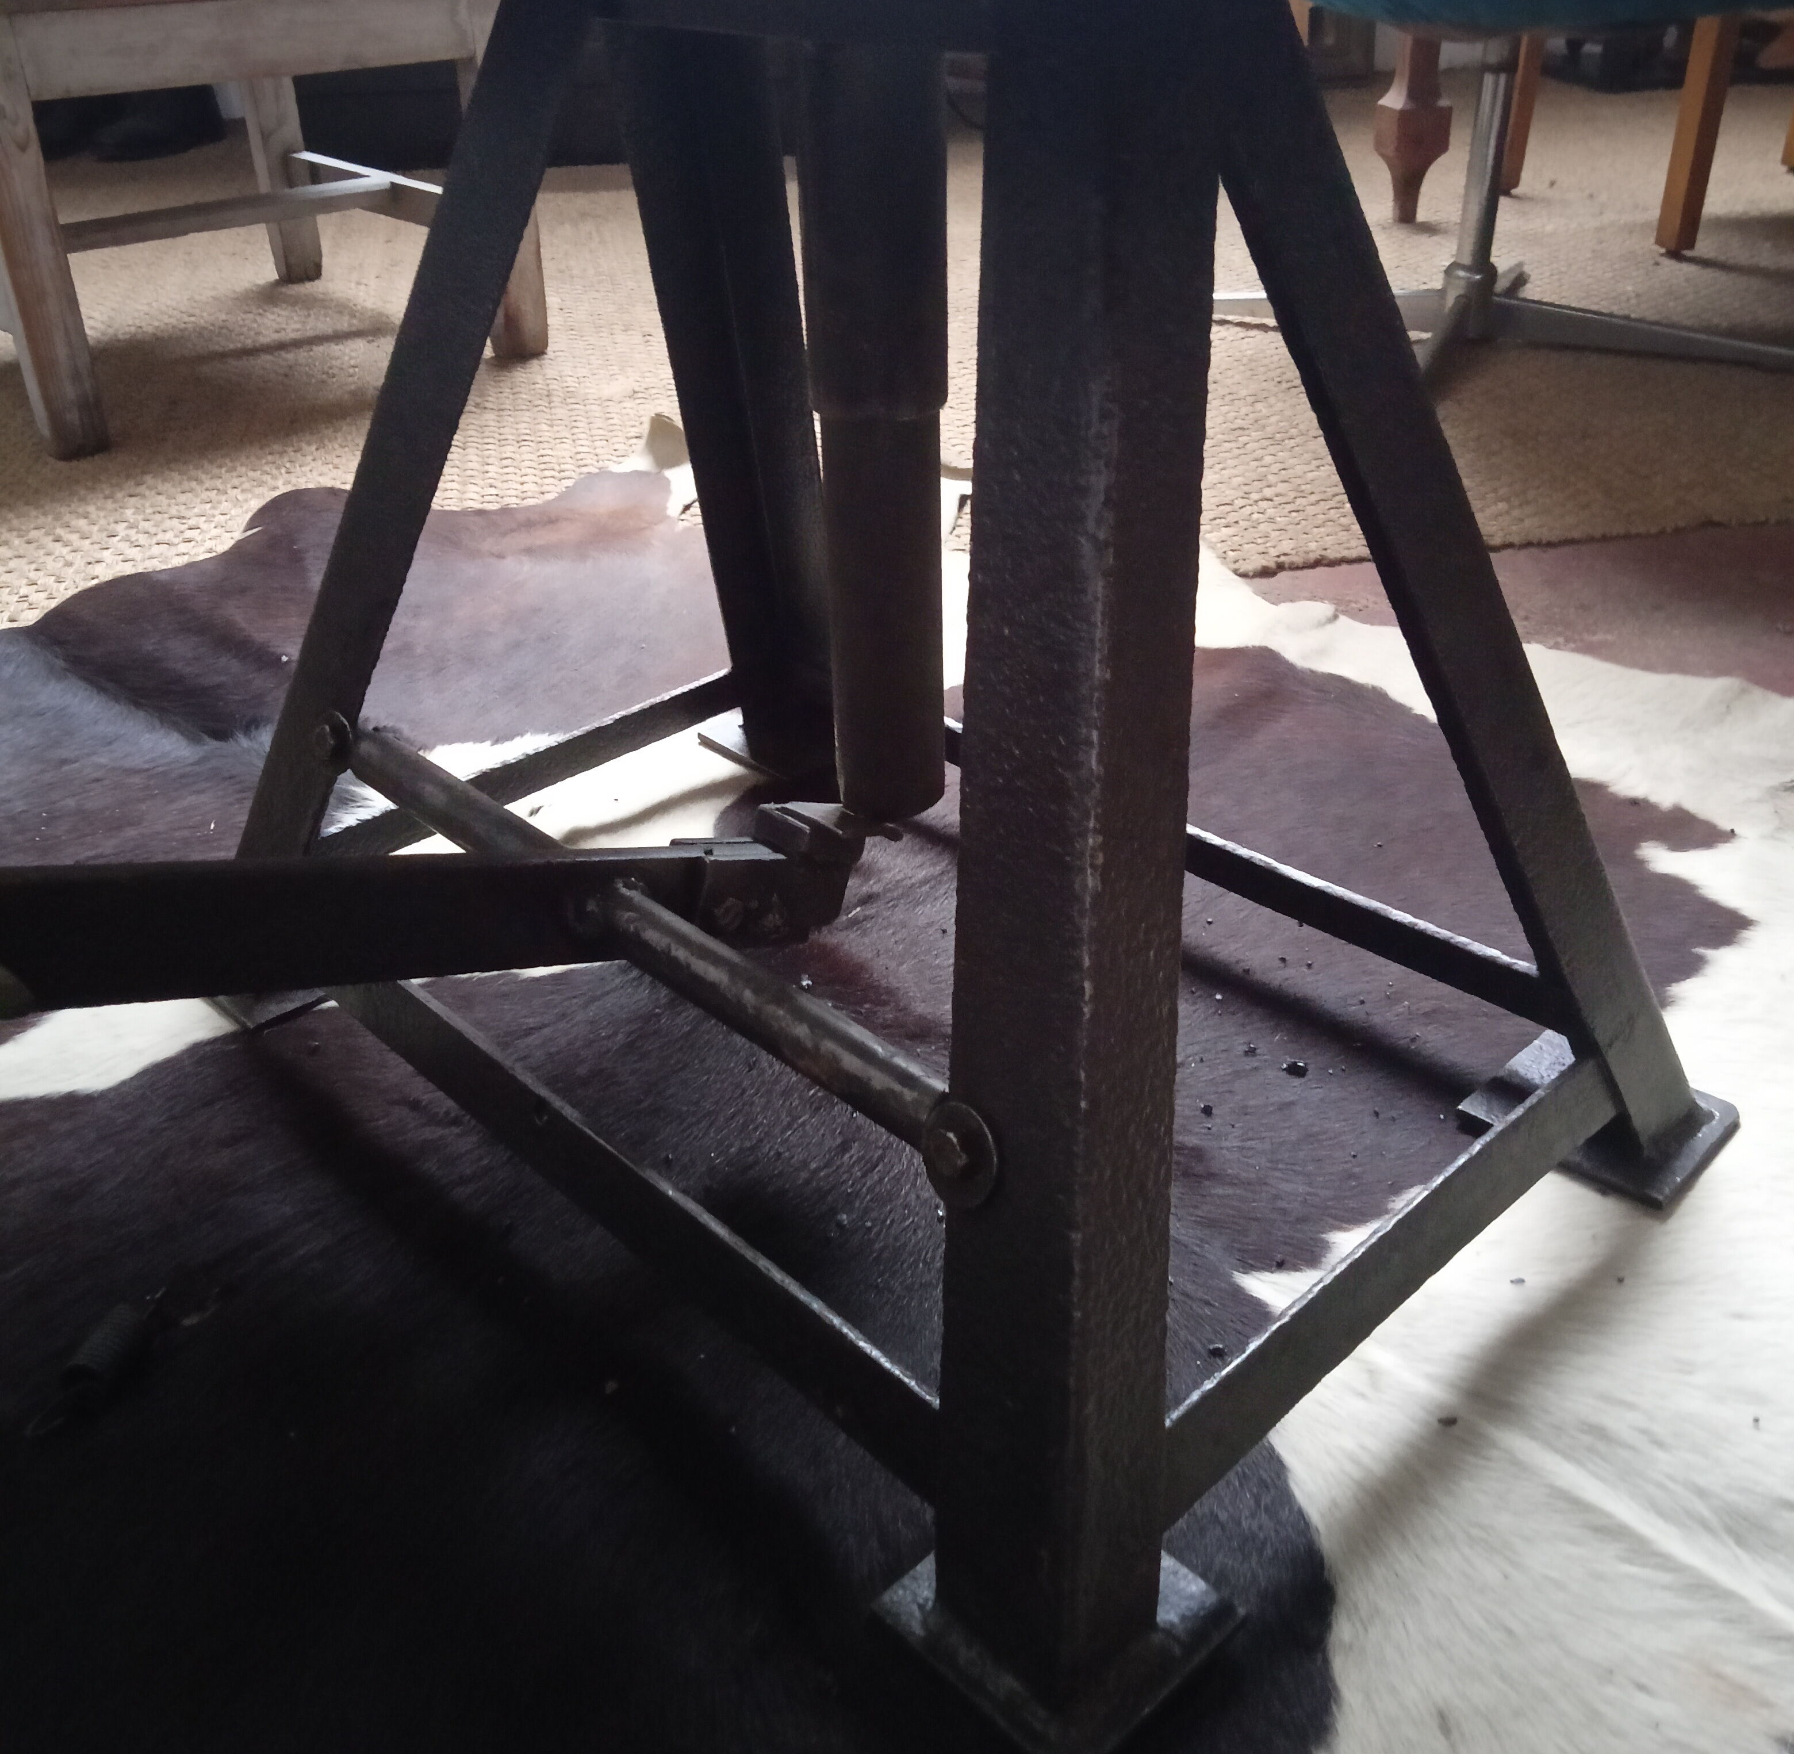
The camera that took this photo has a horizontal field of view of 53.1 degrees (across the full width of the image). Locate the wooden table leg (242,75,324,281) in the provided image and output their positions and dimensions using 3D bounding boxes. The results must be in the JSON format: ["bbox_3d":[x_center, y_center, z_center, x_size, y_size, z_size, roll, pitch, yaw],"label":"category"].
[{"bbox_3d":[-0.803,-0.962,2.297,0.050,0.373,0.050,-25,39,-35],"label":"wooden table leg"}]

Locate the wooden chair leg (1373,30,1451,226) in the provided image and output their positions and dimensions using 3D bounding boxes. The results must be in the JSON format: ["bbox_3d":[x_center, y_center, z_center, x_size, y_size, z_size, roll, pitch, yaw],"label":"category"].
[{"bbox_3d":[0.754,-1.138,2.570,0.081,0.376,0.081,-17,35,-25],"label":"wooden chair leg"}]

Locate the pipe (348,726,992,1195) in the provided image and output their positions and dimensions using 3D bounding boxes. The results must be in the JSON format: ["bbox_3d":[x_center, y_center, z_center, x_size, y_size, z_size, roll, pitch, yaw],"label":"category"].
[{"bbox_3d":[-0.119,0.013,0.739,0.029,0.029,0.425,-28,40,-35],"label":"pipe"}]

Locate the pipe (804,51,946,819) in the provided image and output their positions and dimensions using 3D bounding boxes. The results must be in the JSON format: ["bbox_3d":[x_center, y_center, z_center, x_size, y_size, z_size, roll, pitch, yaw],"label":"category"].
[{"bbox_3d":[-0.005,-0.188,0.751,0.056,0.361,0.056,-1,32,1],"label":"pipe"}]

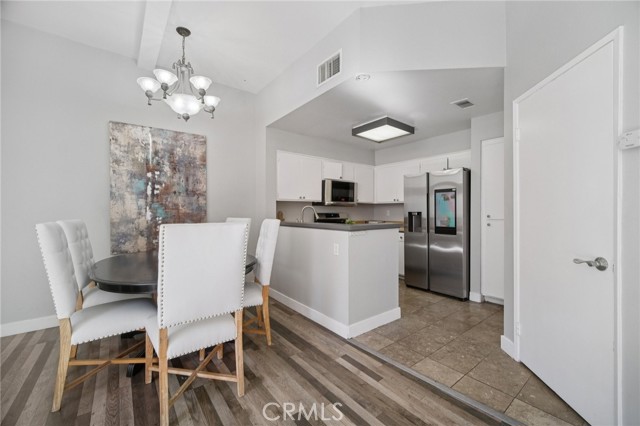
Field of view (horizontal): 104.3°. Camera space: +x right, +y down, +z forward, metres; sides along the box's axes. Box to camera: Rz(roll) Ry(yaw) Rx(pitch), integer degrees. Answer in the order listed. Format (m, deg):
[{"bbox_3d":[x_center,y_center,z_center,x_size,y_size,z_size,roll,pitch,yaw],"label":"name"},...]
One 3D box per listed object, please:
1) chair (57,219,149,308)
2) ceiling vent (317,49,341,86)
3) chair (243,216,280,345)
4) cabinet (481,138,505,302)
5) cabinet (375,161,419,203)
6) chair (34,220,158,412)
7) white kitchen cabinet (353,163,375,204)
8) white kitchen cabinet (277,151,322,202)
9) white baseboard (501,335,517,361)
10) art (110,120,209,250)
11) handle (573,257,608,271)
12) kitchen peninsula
[{"bbox_3d":[-1.887,0.620,2.290,0.635,1.100,0.500,0,0,-33],"label":"chair"},{"bbox_3d":[0.093,-1.462,2.530,0.020,0.224,0.392,0,0,-37],"label":"ceiling vent"},{"bbox_3d":[-0.751,0.620,2.284,0.635,1.100,0.500,0,0,-23],"label":"chair"},{"bbox_3d":[2.522,0.115,3.247,0.620,2.130,0.500,0,0,-37],"label":"cabinet"},{"bbox_3d":[1.595,-0.571,4.861,0.320,0.768,0.955,0,0,-37],"label":"cabinet"},{"bbox_3d":[-1.479,0.620,1.777,0.635,1.100,0.500,0,0,-36],"label":"chair"},{"bbox_3d":[0.807,-0.574,5.060,0.635,0.773,0.315,0,0,-37],"label":"white kitchen cabinet"},{"bbox_3d":[-0.409,-0.568,4.191,0.870,0.770,0.320,0,0,-37],"label":"white kitchen cabinet"},{"bbox_3d":[1.575,1.123,2.055,0.020,0.115,0.166,0,0,8],"label":"white baseboard"},{"bbox_3d":[-2.007,-0.290,3.178,1.030,1.530,0.040,0,0,-37],"label":"art"},{"bbox_3d":[1.470,0.274,1.356,0.060,0.073,0.145,0,0,8],"label":"handle"},{"bbox_3d":[0.042,0.650,3.245,0.834,1.060,1.788,0,0,-37],"label":"kitchen peninsula"}]

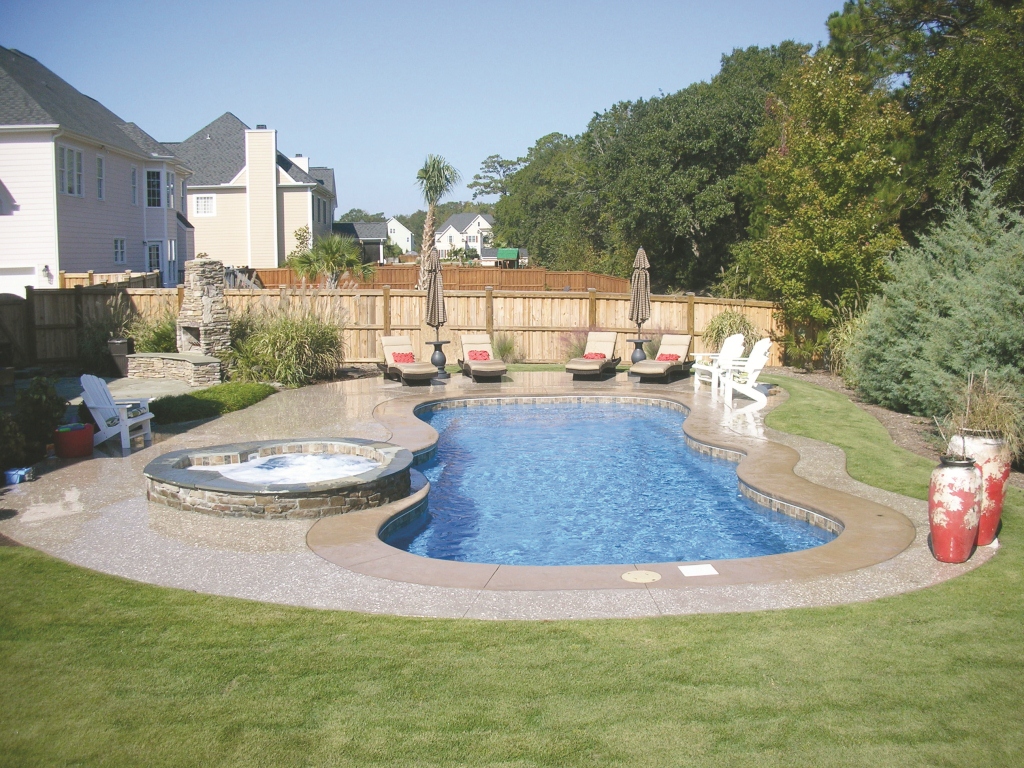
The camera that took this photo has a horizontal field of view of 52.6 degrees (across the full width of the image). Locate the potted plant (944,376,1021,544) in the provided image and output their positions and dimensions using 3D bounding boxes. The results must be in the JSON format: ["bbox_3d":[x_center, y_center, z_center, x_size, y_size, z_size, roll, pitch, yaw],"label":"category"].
[{"bbox_3d":[4.320,0.667,9.510,0.720,1.580,0.720,0,7,0],"label":"potted plant"}]

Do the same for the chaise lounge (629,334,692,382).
[{"bbox_3d":[3.184,-0.526,21.566,0.710,0.910,2.030,4,8,27],"label":"chaise lounge"}]

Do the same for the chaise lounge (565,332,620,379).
[{"bbox_3d":[1.766,-0.598,22.131,0.710,0.910,2.030,2,8,17],"label":"chaise lounge"}]

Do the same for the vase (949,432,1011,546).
[{"bbox_3d":[3.899,0.868,8.694,0.520,0.930,0.520,-1,7,0],"label":"vase"}]

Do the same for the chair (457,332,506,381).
[{"bbox_3d":[-0.630,-0.531,20.889,0.700,0.840,1.950,-2,7,-11],"label":"chair"}]

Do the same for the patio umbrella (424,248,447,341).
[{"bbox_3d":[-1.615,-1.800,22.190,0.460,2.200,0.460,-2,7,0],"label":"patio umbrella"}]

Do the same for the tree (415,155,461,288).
[{"bbox_3d":[-2.540,-4.865,35.671,1.568,5.964,1.568,0,7,0],"label":"tree"}]

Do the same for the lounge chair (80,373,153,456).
[{"bbox_3d":[-5.307,0.327,13.795,0.850,0.950,0.730,1,7,10],"label":"lounge chair"}]

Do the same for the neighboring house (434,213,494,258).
[{"bbox_3d":[-9.201,-30.881,219.000,13.400,10.100,11.000,0,7,4],"label":"neighboring house"}]

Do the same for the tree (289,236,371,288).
[{"bbox_3d":[-5.726,-3.123,32.868,2.650,3.213,2.650,0,7,0],"label":"tree"}]

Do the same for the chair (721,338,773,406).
[{"bbox_3d":[3.788,-0.183,16.605,0.870,0.980,0.730,-2,7,-10],"label":"chair"}]

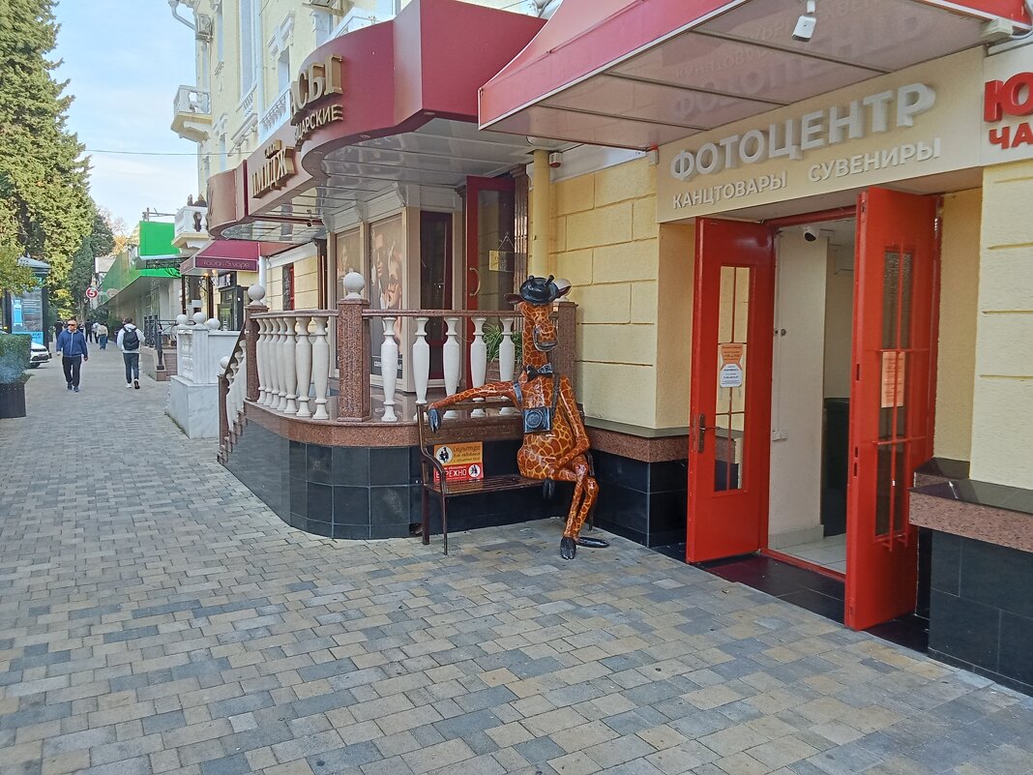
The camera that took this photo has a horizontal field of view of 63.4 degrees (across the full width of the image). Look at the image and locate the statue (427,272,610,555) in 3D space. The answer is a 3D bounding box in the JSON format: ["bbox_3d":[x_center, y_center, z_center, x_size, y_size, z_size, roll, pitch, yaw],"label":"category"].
[{"bbox_3d":[0.032,0.176,5.957,1.300,1.960,0.800,-2,5,-24],"label":"statue"}]

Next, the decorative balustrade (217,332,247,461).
[{"bbox_3d":[-3.024,0.122,9.049,0.250,1.580,1.850,-2,5,-28],"label":"decorative balustrade"}]

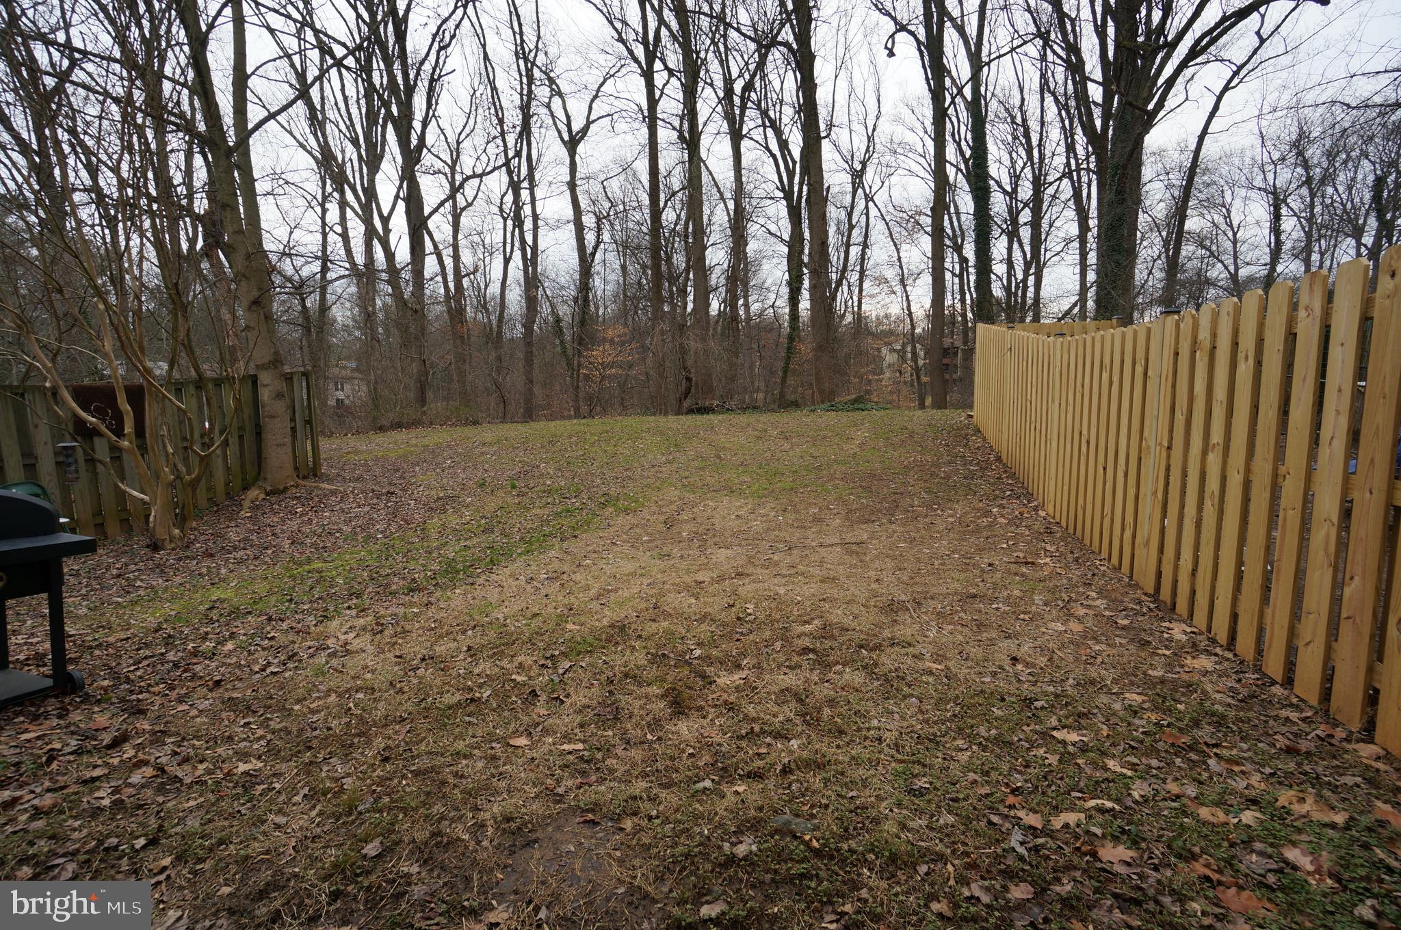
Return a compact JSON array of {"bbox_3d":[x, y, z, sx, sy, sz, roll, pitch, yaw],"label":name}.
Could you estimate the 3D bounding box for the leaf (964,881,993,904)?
[{"bbox_3d":[0.756,1.160,1.577,0.077,0.025,0.059,-4,7,-32],"label":"leaf"}]

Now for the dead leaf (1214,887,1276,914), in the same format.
[{"bbox_3d":[1.448,1.158,1.549,0.112,0.025,0.081,0,6,6],"label":"dead leaf"}]

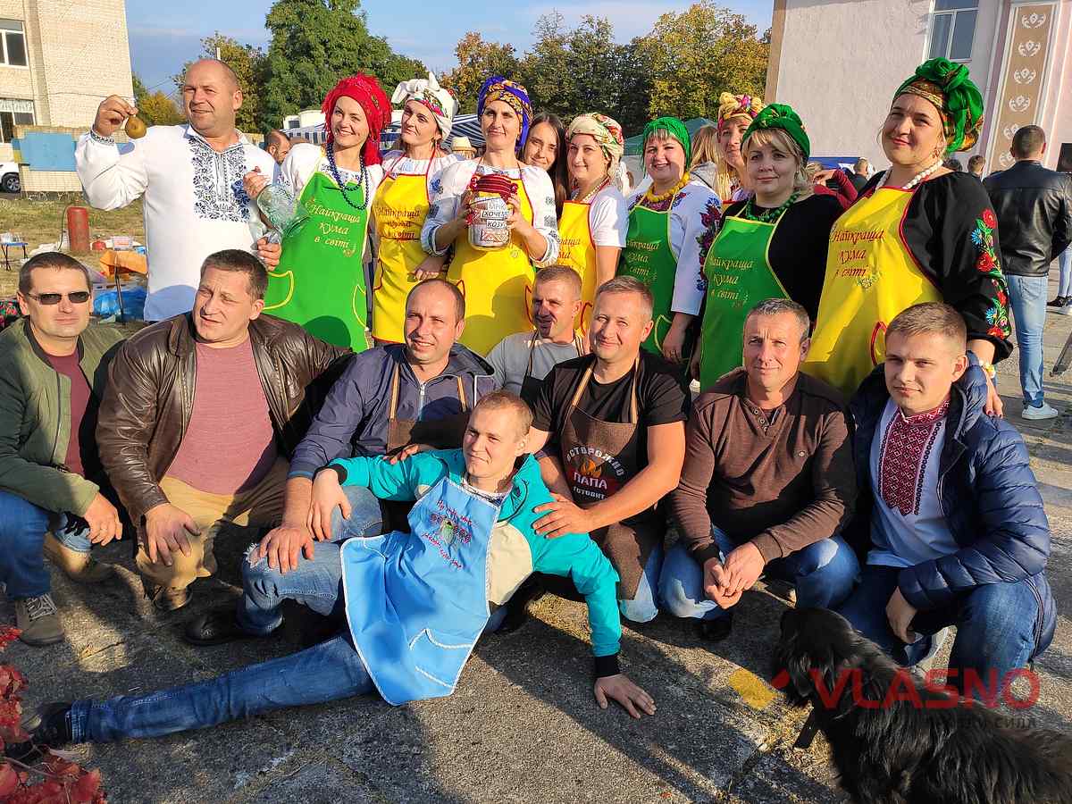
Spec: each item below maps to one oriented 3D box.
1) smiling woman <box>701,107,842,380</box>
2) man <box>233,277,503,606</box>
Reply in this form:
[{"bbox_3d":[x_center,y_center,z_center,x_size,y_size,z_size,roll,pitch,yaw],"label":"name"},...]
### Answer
[{"bbox_3d":[0.693,-0.103,2.492,0.500,1.580,0.350,12,18,35],"label":"smiling woman"},{"bbox_3d":[-0.404,0.133,2.521,0.720,1.050,0.680,2,15,3],"label":"man"}]

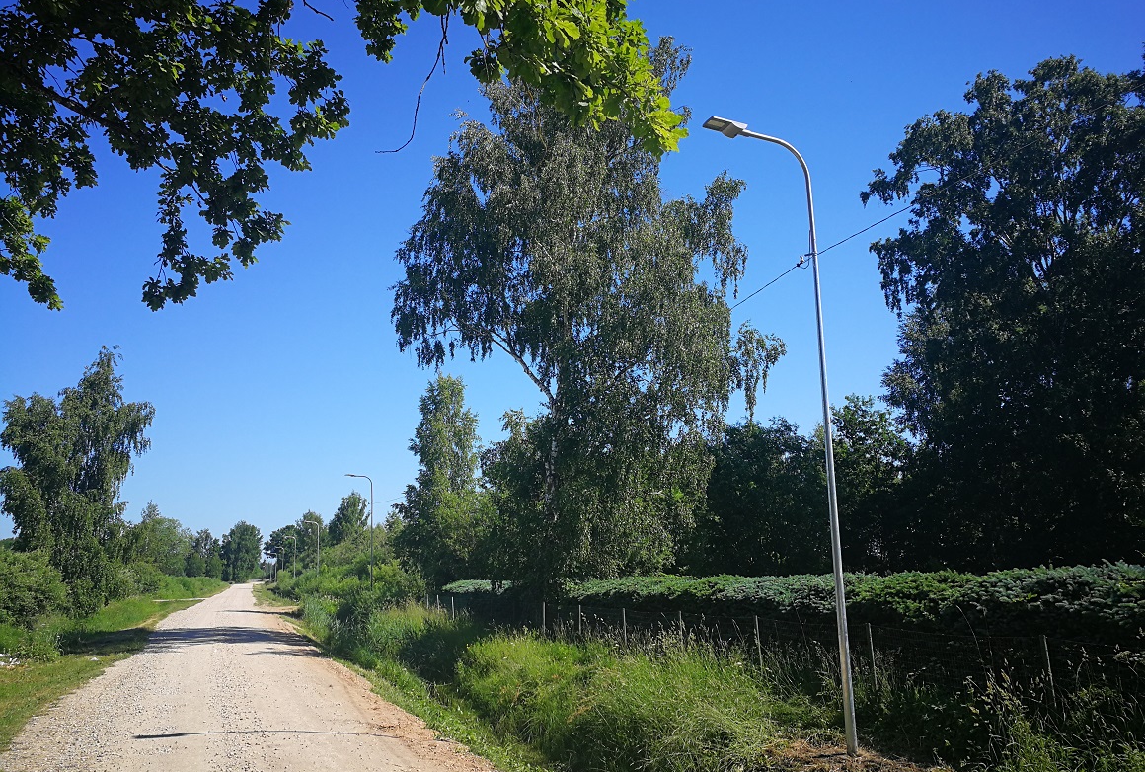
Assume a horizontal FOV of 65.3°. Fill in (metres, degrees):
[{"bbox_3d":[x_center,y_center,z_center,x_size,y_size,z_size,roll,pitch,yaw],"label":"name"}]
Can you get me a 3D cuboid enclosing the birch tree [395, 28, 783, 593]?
[{"bbox_3d":[0.537,-2.520,31.128,12.960,21.450,12.960,2,-12,-20],"label":"birch tree"}]

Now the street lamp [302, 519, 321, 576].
[{"bbox_3d":[-22.482,14.924,76.773,1.400,6.710,0.260,2,-12,-20],"label":"street lamp"}]

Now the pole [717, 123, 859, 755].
[{"bbox_3d":[2.218,0.345,9.654,1.400,6.950,0.260,2,-12,-20],"label":"pole"}]

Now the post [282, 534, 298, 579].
[{"bbox_3d":[-35.198,22.466,111.324,1.400,6.710,0.260,2,-12,-20],"label":"post"}]

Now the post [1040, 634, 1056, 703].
[{"bbox_3d":[5.524,3.465,10.283,0.060,1.150,0.060,2,-12,-20],"label":"post"}]

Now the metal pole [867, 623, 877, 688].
[{"bbox_3d":[4.453,4.093,13.192,0.060,1.150,0.060,2,-12,-20],"label":"metal pole"}]

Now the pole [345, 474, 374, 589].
[{"bbox_3d":[-10.641,7.901,44.598,1.400,6.710,0.260,2,-12,-20],"label":"pole"}]

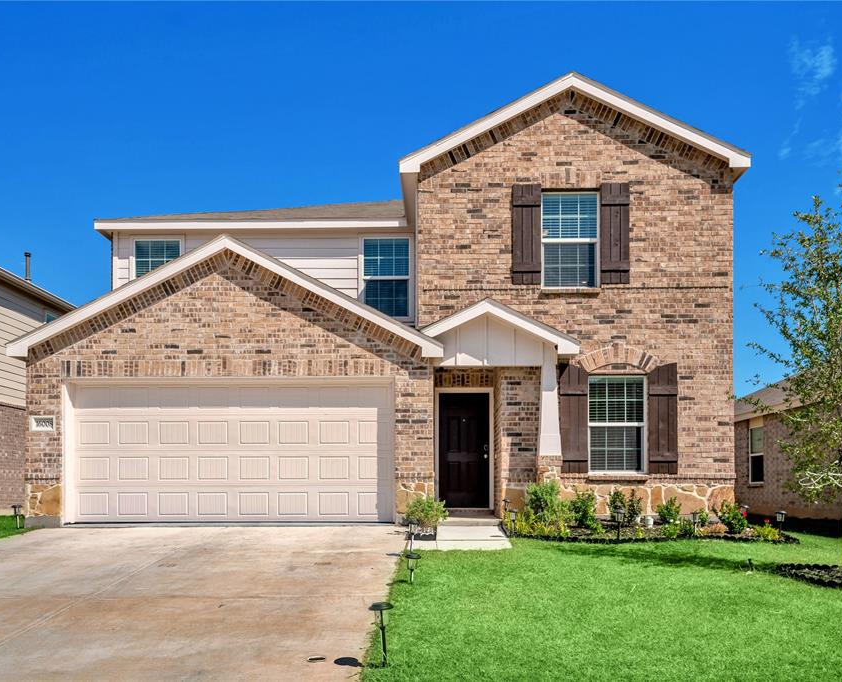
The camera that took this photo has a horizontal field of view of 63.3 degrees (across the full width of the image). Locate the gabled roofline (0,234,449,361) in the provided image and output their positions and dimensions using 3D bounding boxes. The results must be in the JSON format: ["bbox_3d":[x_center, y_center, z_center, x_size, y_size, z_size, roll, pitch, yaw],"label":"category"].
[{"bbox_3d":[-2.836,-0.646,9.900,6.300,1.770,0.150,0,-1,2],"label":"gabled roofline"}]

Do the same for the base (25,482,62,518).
[{"bbox_3d":[-5.663,2.400,10.350,0.541,0.518,0.200,0,-1,1],"label":"base"}]

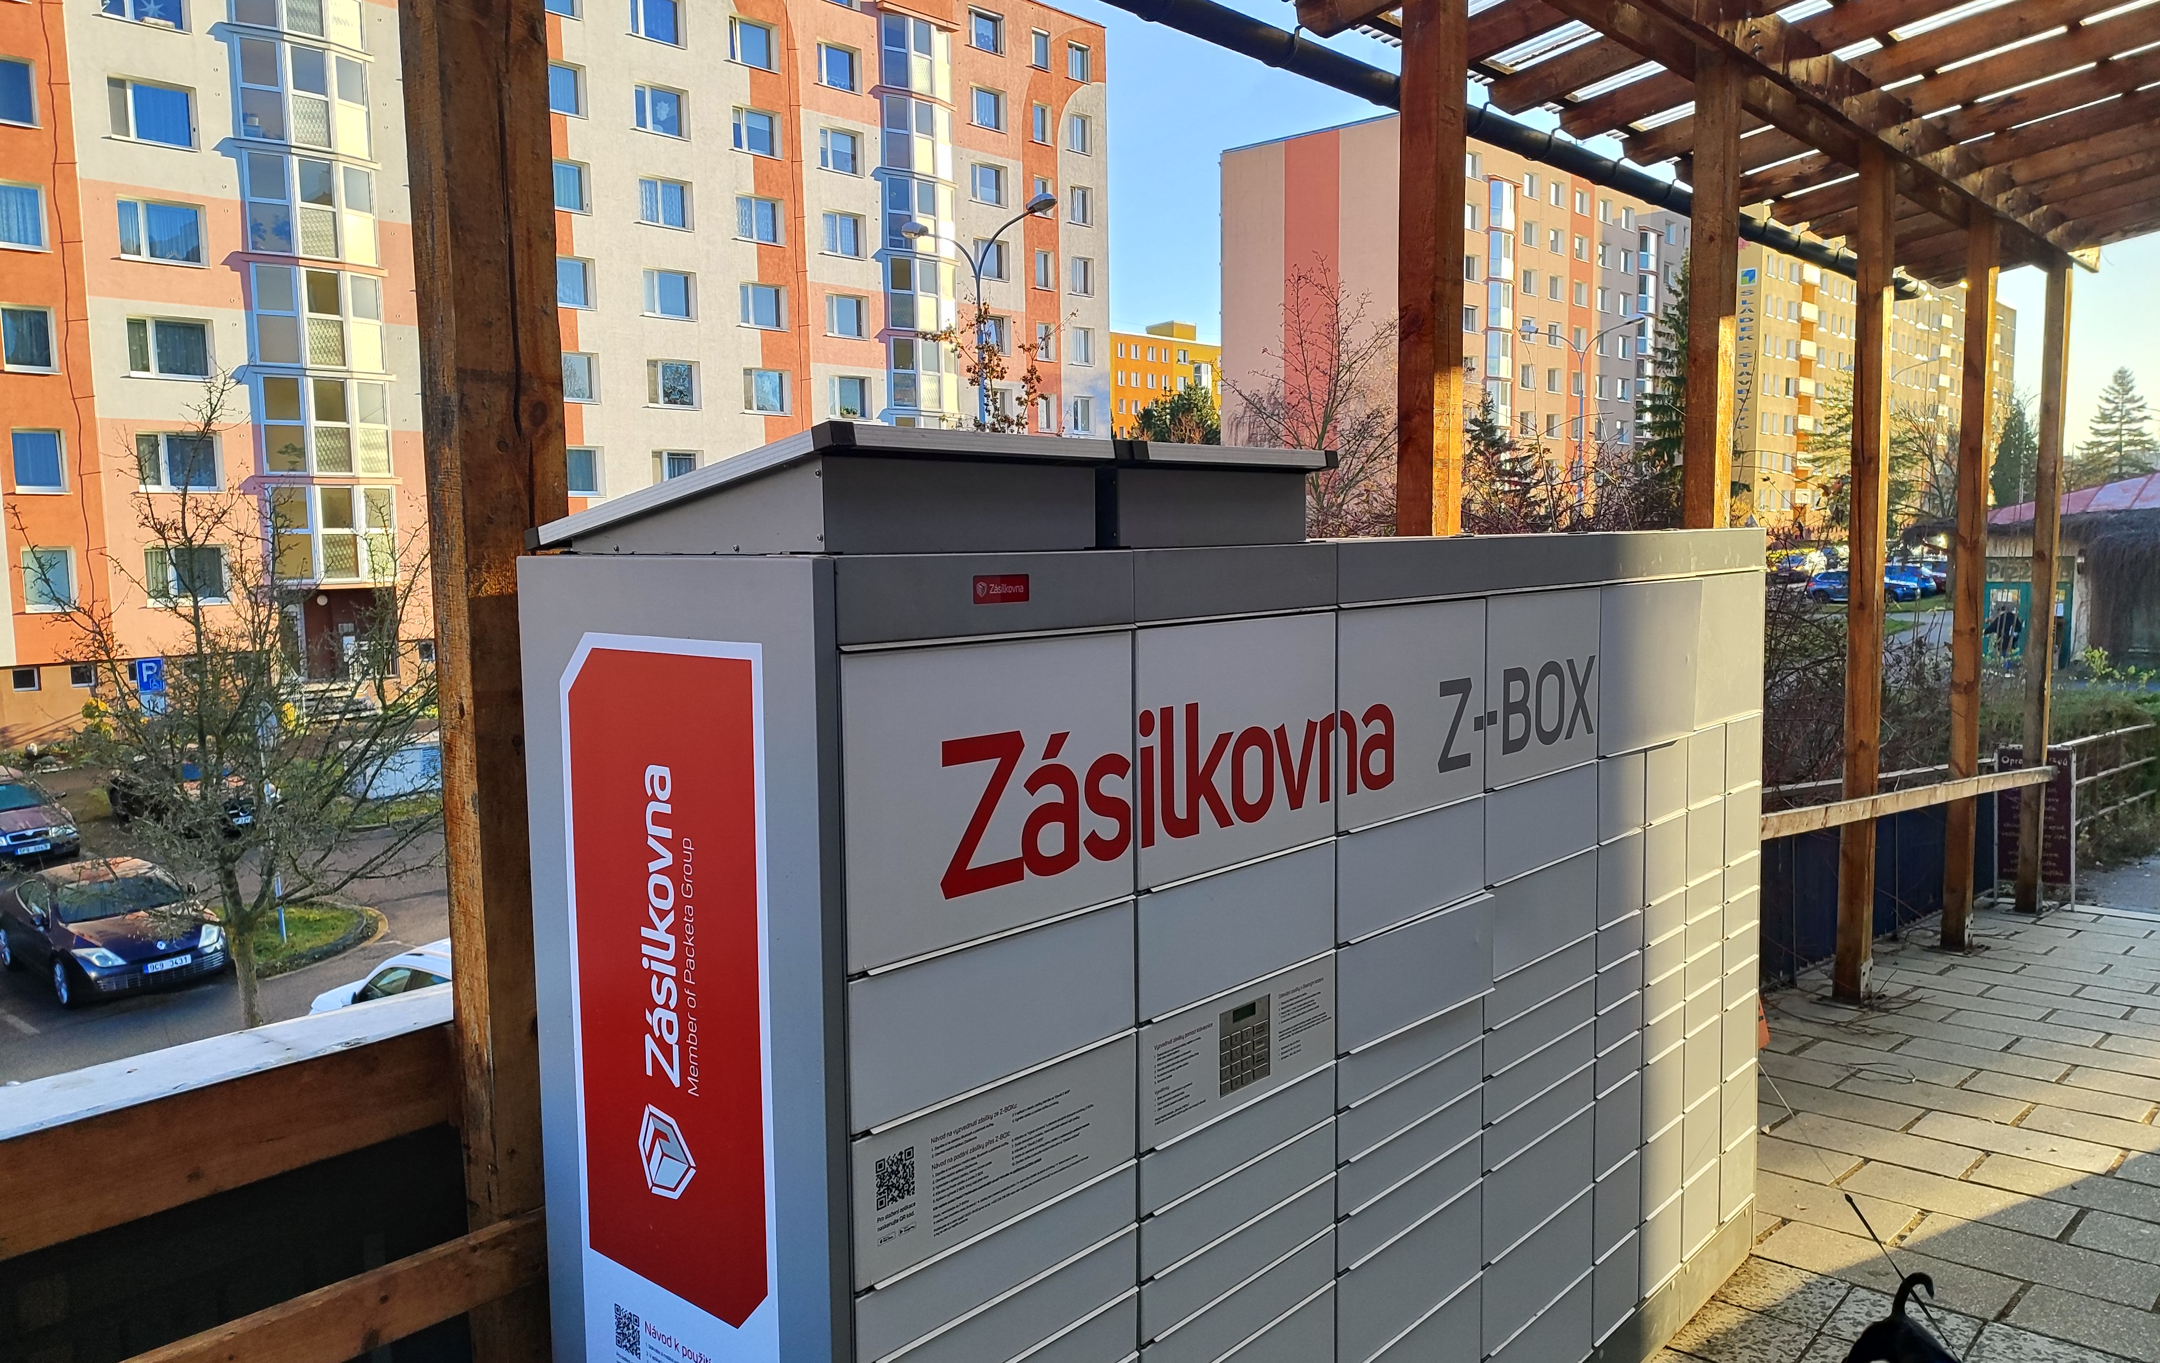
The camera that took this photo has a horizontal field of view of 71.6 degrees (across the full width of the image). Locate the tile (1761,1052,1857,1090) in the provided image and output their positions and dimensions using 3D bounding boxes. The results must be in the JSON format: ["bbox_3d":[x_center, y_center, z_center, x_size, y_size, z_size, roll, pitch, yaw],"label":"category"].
[{"bbox_3d":[2.925,1.656,6.383,0.600,0.050,0.400,3,1,42],"label":"tile"}]

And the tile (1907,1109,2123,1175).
[{"bbox_3d":[3.381,1.688,5.419,0.600,0.050,0.400,3,1,42],"label":"tile"}]

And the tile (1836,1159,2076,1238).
[{"bbox_3d":[2.821,1.679,4.809,0.600,0.050,0.400,3,1,42],"label":"tile"}]

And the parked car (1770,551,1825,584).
[{"bbox_3d":[37.308,-5.888,78.000,1.780,1.480,4.300,4,7,42],"label":"parked car"}]

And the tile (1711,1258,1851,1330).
[{"bbox_3d":[1.882,1.674,4.056,0.300,0.050,0.300,3,6,42],"label":"tile"}]

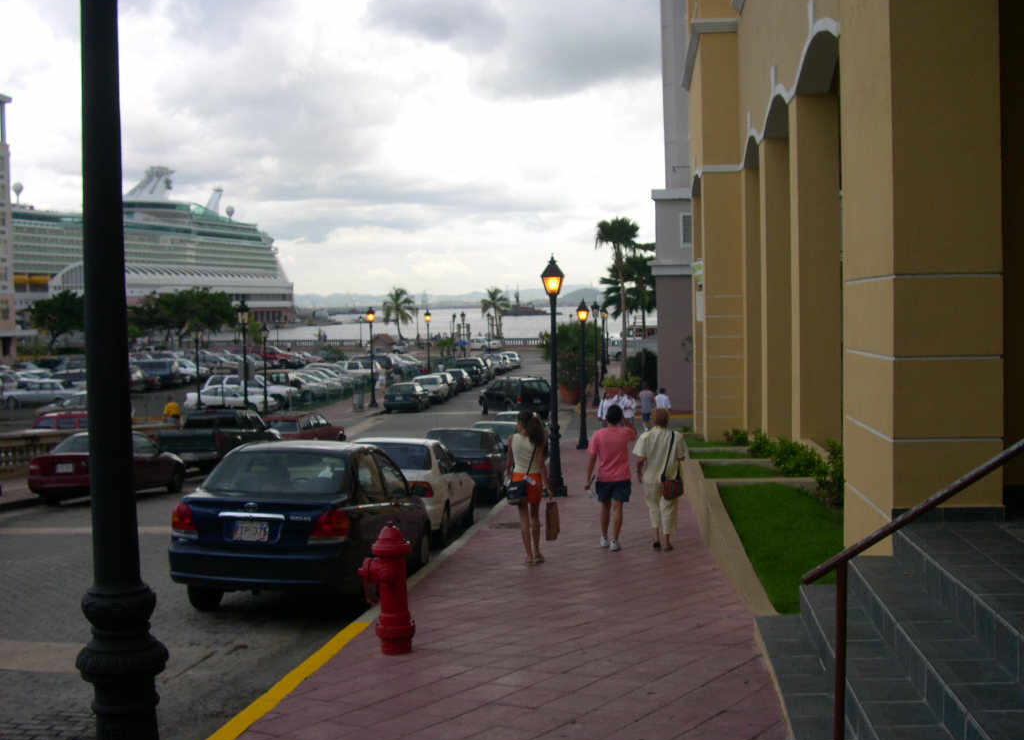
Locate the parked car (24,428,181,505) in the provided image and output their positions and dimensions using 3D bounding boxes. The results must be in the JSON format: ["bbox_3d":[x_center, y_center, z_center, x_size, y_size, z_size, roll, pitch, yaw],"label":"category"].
[{"bbox_3d":[-8.254,1.973,23.400,1.680,1.370,4.250,-1,0,5],"label":"parked car"}]

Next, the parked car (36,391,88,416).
[{"bbox_3d":[-18.900,1.560,49.500,4.350,1.400,1.700,-1,3,7],"label":"parked car"}]

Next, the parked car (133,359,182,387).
[{"bbox_3d":[-25.037,0.172,77.000,4.600,1.850,1.850,-1,3,7],"label":"parked car"}]

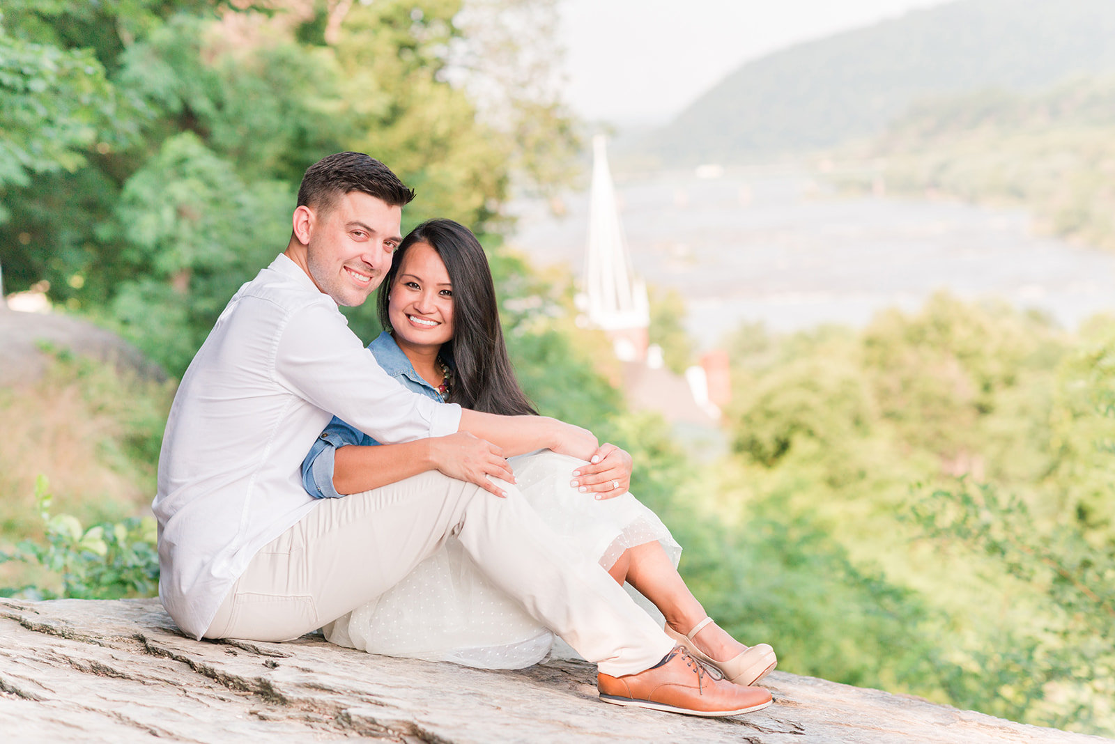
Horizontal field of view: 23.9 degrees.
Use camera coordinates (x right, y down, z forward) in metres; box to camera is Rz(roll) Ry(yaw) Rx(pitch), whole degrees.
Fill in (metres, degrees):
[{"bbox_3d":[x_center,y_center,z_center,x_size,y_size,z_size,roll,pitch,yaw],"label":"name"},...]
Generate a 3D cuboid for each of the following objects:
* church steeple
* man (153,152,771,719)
[{"bbox_3d":[3.359,-7.308,155.000,3.700,13.000,3.700,-2,5,12],"label":"church steeple"},{"bbox_3d":[-0.169,0.114,4.500,1.000,0.960,0.600,-4,5,-8],"label":"man"}]

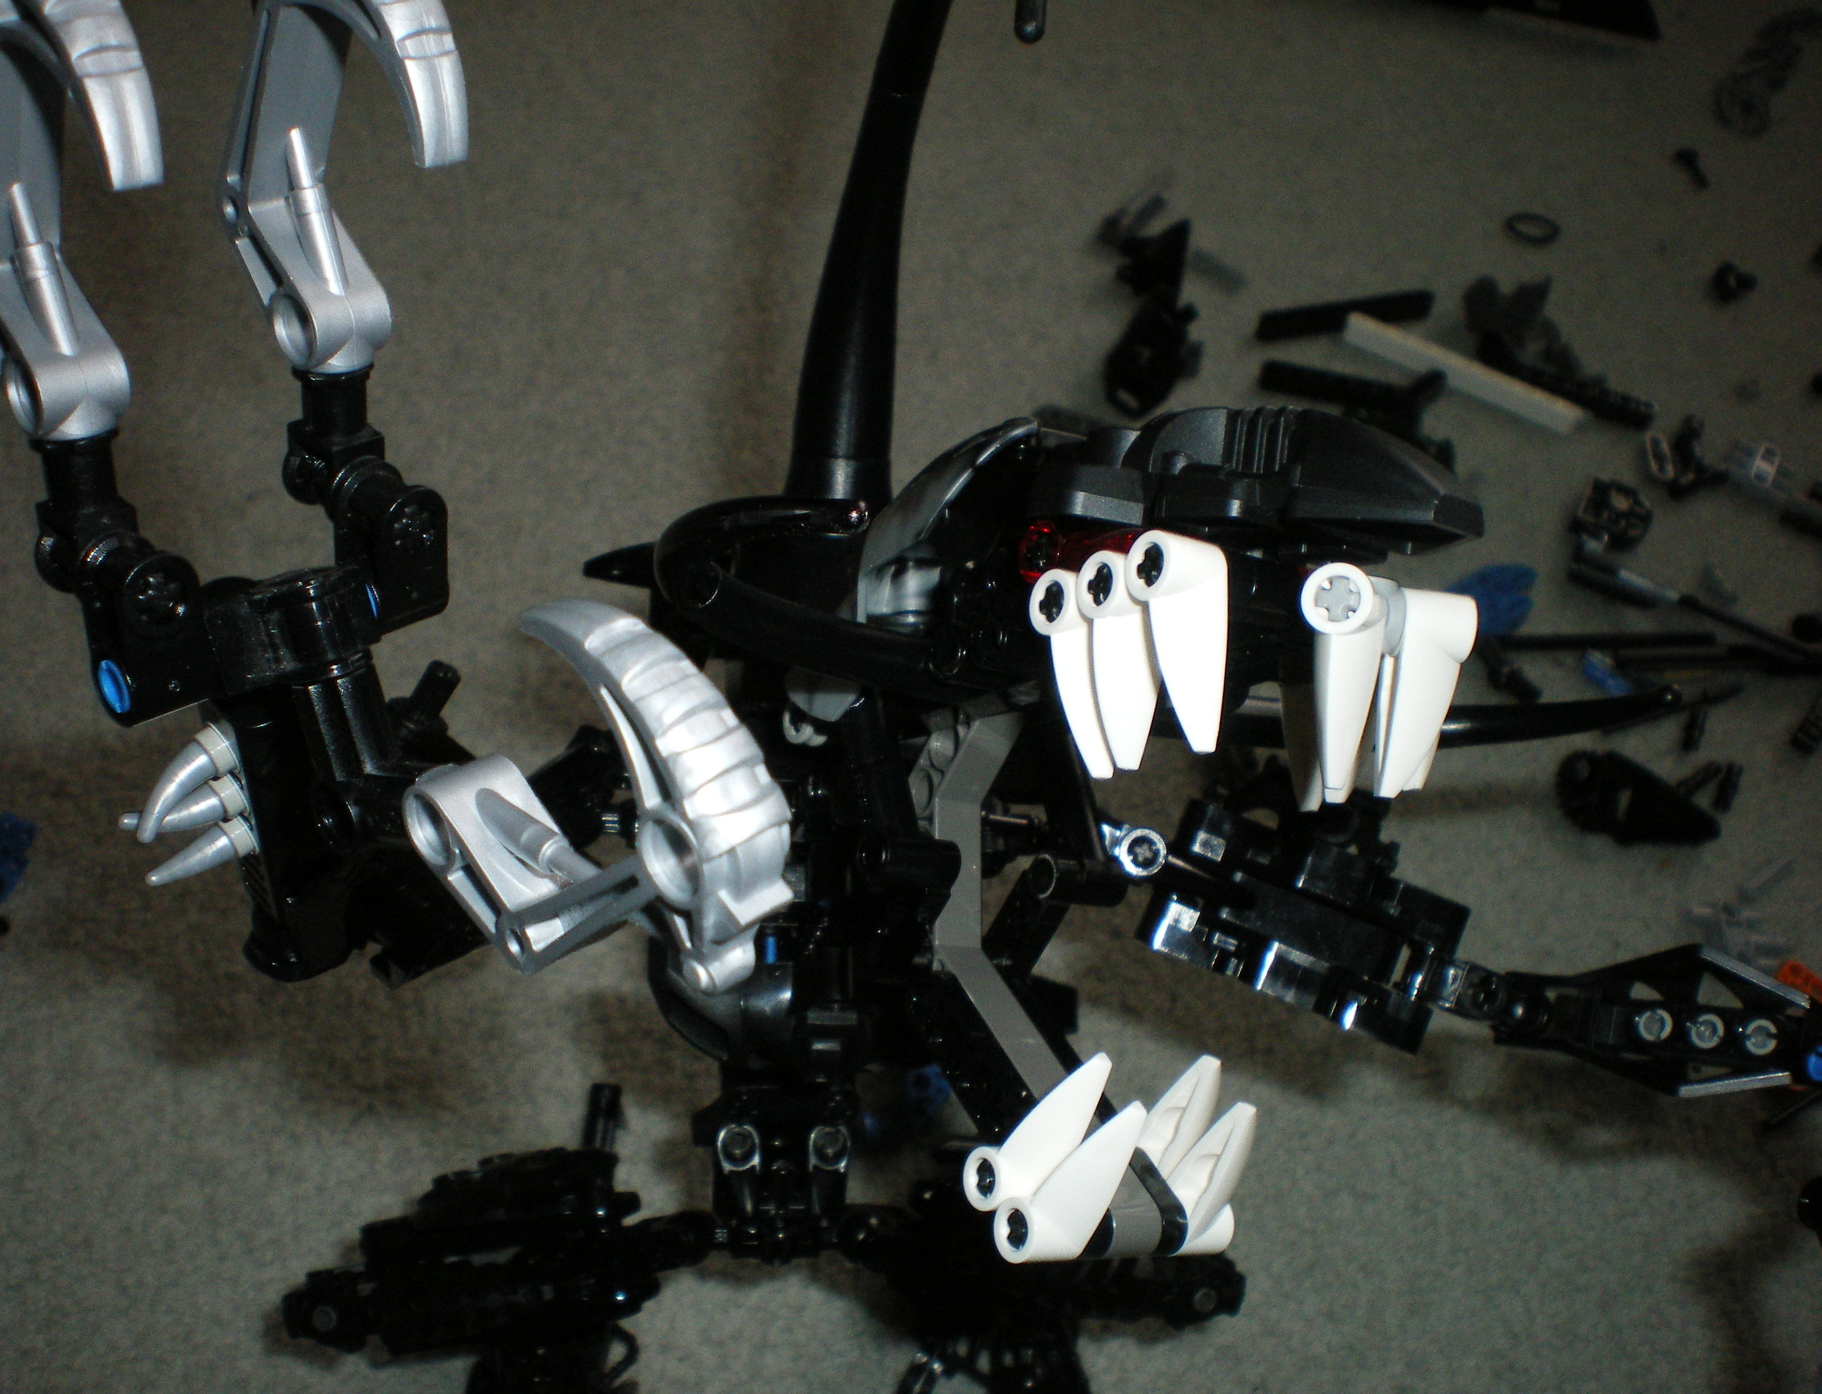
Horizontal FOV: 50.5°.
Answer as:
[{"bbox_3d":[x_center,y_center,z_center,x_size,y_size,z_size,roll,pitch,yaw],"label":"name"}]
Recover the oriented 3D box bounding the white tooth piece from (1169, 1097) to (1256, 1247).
[{"bbox_3d":[0.037,0.058,0.233,0.008,0.025,0.008,3,36,-29],"label":"white tooth piece"}]

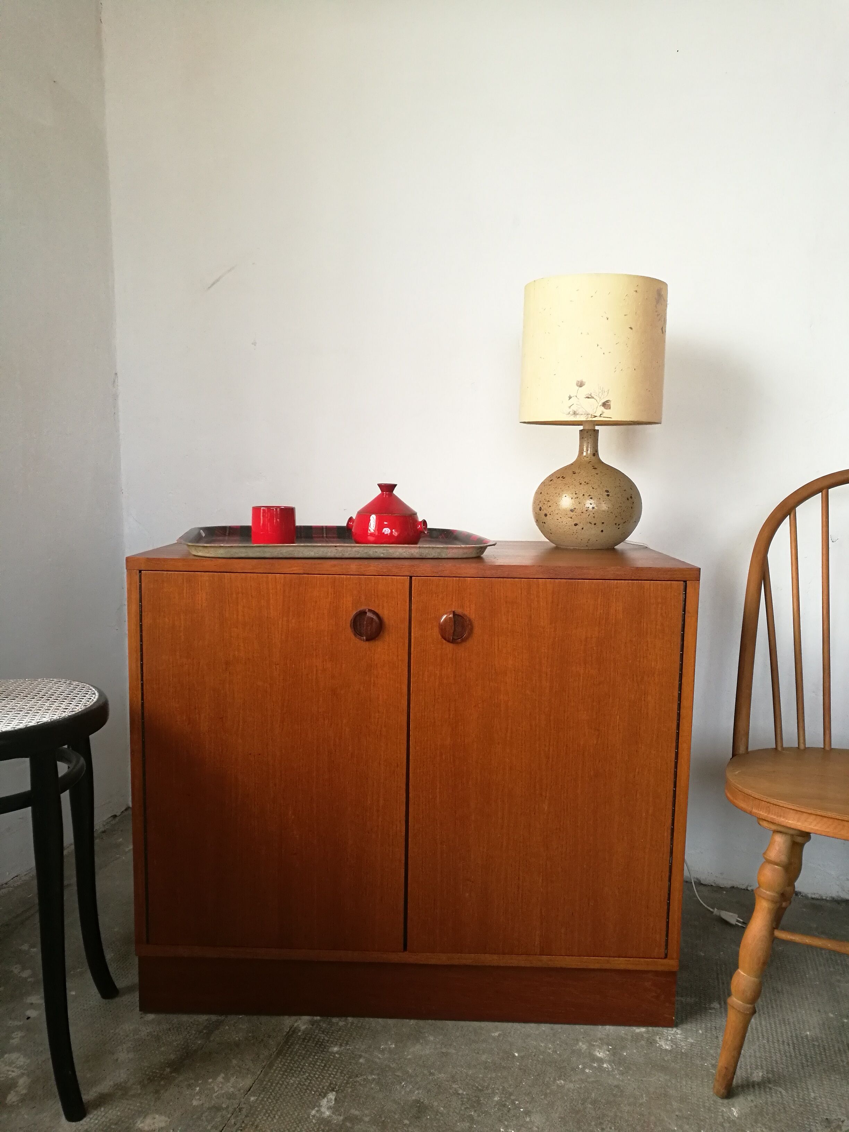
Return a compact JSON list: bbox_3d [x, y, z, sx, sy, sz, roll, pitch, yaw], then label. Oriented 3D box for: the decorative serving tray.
[{"bbox_3d":[-0.157,-0.044,1.576,0.521,0.023,0.394,0,7,-8],"label":"decorative serving tray"}]

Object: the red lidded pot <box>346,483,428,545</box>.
[{"bbox_3d":[-0.065,-0.088,1.557,0.143,0.110,0.121,3,7,20],"label":"red lidded pot"}]

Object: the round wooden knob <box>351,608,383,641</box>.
[{"bbox_3d":[-0.089,0.090,1.356,0.049,0.049,0.020,1,7,1],"label":"round wooden knob"}]

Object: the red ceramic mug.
[{"bbox_3d":[-0.258,-0.066,1.512,0.075,0.070,0.075,1,7,0],"label":"red ceramic mug"}]

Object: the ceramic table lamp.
[{"bbox_3d":[0.312,-0.276,1.639,0.259,0.482,0.259,1,7,1],"label":"ceramic table lamp"}]

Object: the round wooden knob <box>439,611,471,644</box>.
[{"bbox_3d":[0.047,0.094,1.354,0.049,0.049,0.020,1,7,1],"label":"round wooden knob"}]

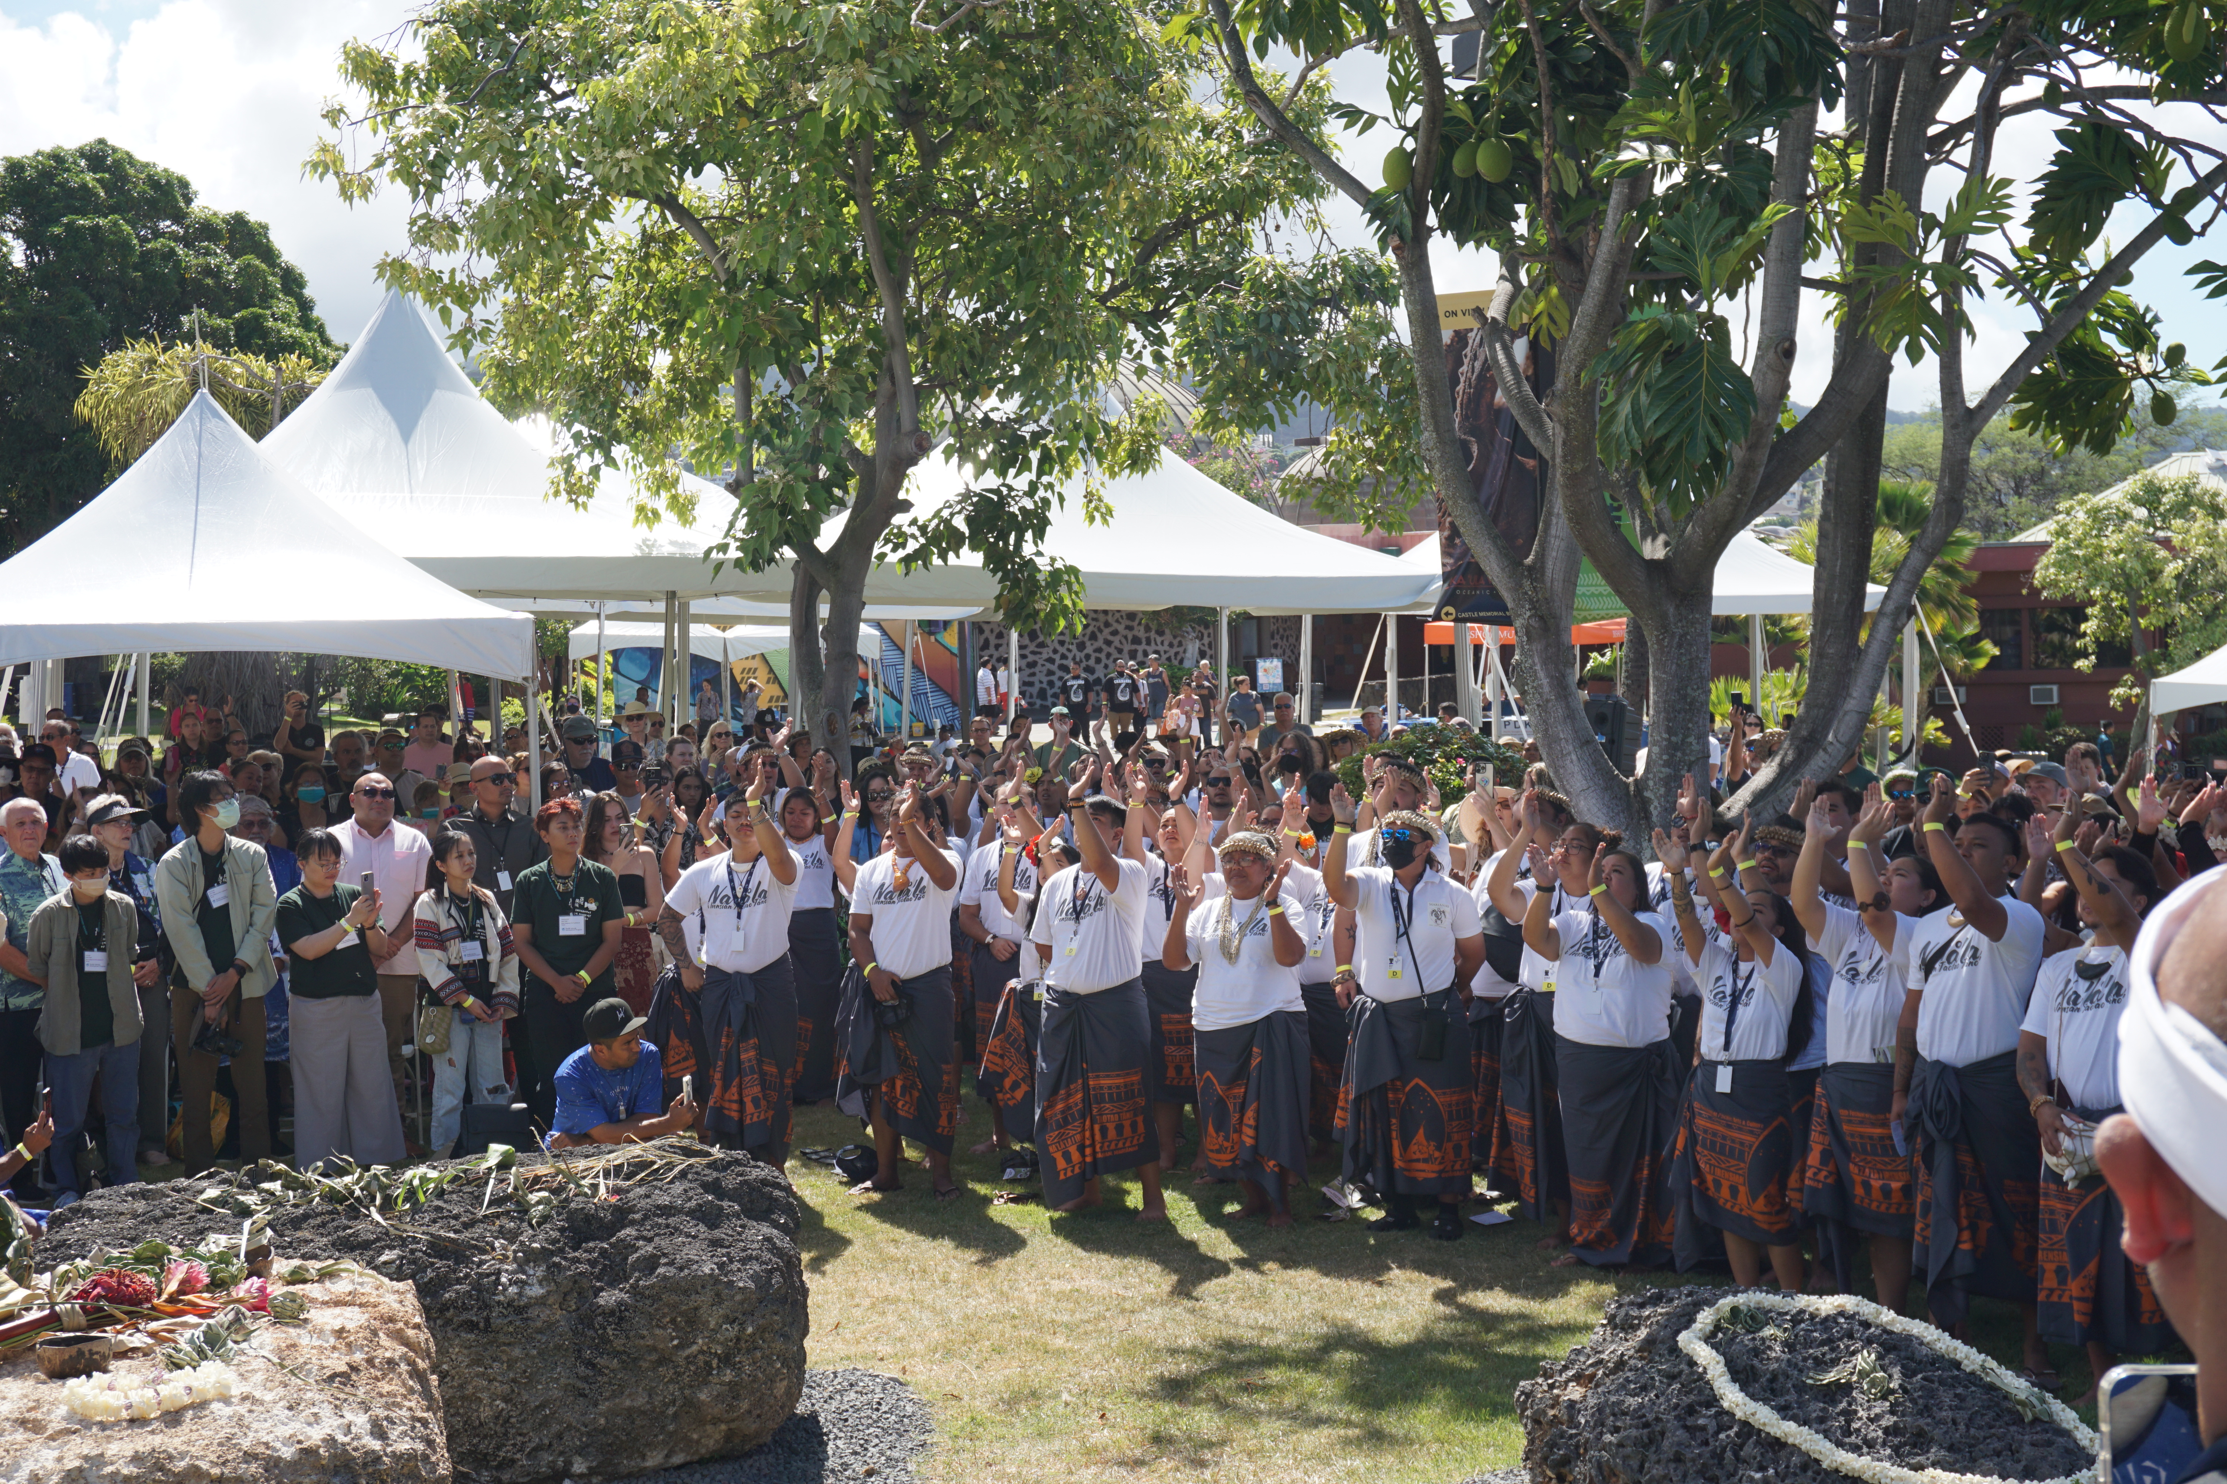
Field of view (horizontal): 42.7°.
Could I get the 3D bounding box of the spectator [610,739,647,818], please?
[{"bbox_3d":[-2.742,0.881,16.100,0.520,1.750,0.340,-1,2,-18],"label":"spectator"}]

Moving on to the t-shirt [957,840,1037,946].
[{"bbox_3d":[-0.512,0.709,13.400,0.460,0.500,0.290,0,0,8],"label":"t-shirt"}]

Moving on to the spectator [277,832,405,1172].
[{"bbox_3d":[-3.419,1.159,12.550,0.500,1.560,0.440,-1,2,-38],"label":"spectator"}]

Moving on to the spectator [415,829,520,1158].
[{"bbox_3d":[-2.931,1.173,12.900,0.460,1.550,0.360,0,0,-26],"label":"spectator"}]

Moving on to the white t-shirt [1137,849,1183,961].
[{"bbox_3d":[0.234,0.751,13.000,0.470,0.540,0.290,0,2,9],"label":"white t-shirt"}]

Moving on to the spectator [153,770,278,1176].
[{"bbox_3d":[-3.847,1.023,12.200,0.520,1.800,0.380,0,0,-27],"label":"spectator"}]

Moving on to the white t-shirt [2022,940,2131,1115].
[{"bbox_3d":[3.049,0.882,8.850,0.500,0.580,0.310,2,3,37],"label":"white t-shirt"}]

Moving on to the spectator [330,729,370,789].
[{"bbox_3d":[-4.135,0.804,15.400,0.520,1.750,0.330,0,0,-17],"label":"spectator"}]

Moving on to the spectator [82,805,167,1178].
[{"bbox_3d":[-4.502,1.093,12.950,0.500,1.700,0.360,-1,2,-34],"label":"spectator"}]

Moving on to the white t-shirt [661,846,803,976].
[{"bbox_3d":[-1.643,0.734,12.300,0.570,0.550,0.320,0,2,-3],"label":"white t-shirt"}]

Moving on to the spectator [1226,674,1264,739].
[{"bbox_3d":[2.096,-0.253,46.000,0.580,1.650,0.400,0,2,-13],"label":"spectator"}]

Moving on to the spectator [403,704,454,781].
[{"bbox_3d":[-5.168,0.607,21.500,0.500,1.740,0.320,0,0,-15],"label":"spectator"}]

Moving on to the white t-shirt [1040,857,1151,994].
[{"bbox_3d":[-0.076,0.768,11.900,0.480,0.580,0.320,1,2,18],"label":"white t-shirt"}]

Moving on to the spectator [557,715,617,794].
[{"bbox_3d":[-3.032,0.805,16.500,0.550,1.860,0.360,-1,3,-30],"label":"spectator"}]

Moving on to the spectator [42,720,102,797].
[{"bbox_3d":[-7.172,0.740,19.500,0.520,1.770,0.320,1,2,3],"label":"spectator"}]

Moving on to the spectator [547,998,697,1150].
[{"bbox_3d":[-1.870,1.463,10.750,0.620,1.030,0.750,-1,3,-30],"label":"spectator"}]

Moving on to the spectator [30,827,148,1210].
[{"bbox_3d":[-4.311,1.154,11.950,0.500,1.550,0.340,-1,3,-29],"label":"spectator"}]

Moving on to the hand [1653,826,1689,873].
[{"bbox_3d":[1.921,0.369,9.800,0.115,0.165,0.075,-12,5,-4],"label":"hand"}]

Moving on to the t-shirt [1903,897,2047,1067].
[{"bbox_3d":[2.848,0.793,9.400,0.310,0.580,0.500,-2,3,-44],"label":"t-shirt"}]

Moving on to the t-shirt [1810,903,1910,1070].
[{"bbox_3d":[2.561,0.832,9.750,0.380,0.560,0.290,0,0,42],"label":"t-shirt"}]

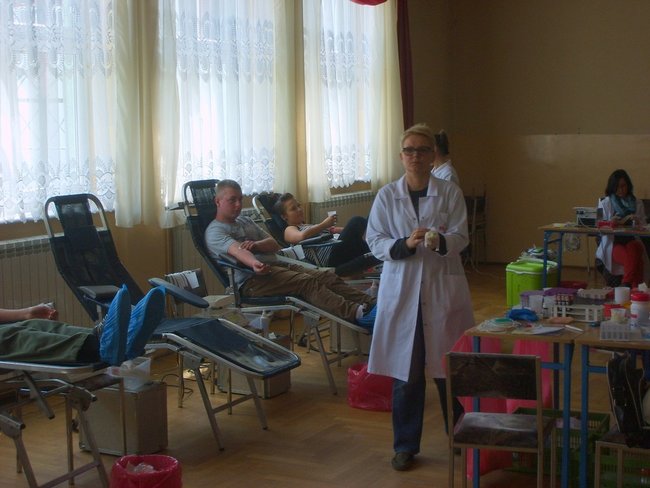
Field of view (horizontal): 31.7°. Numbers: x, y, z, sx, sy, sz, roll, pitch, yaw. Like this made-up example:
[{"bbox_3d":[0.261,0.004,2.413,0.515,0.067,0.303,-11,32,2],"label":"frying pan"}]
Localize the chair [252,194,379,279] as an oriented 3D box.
[{"bbox_3d":[0.207,0.186,8.985,1.550,1.140,0.680,3,7,29],"label":"chair"}]

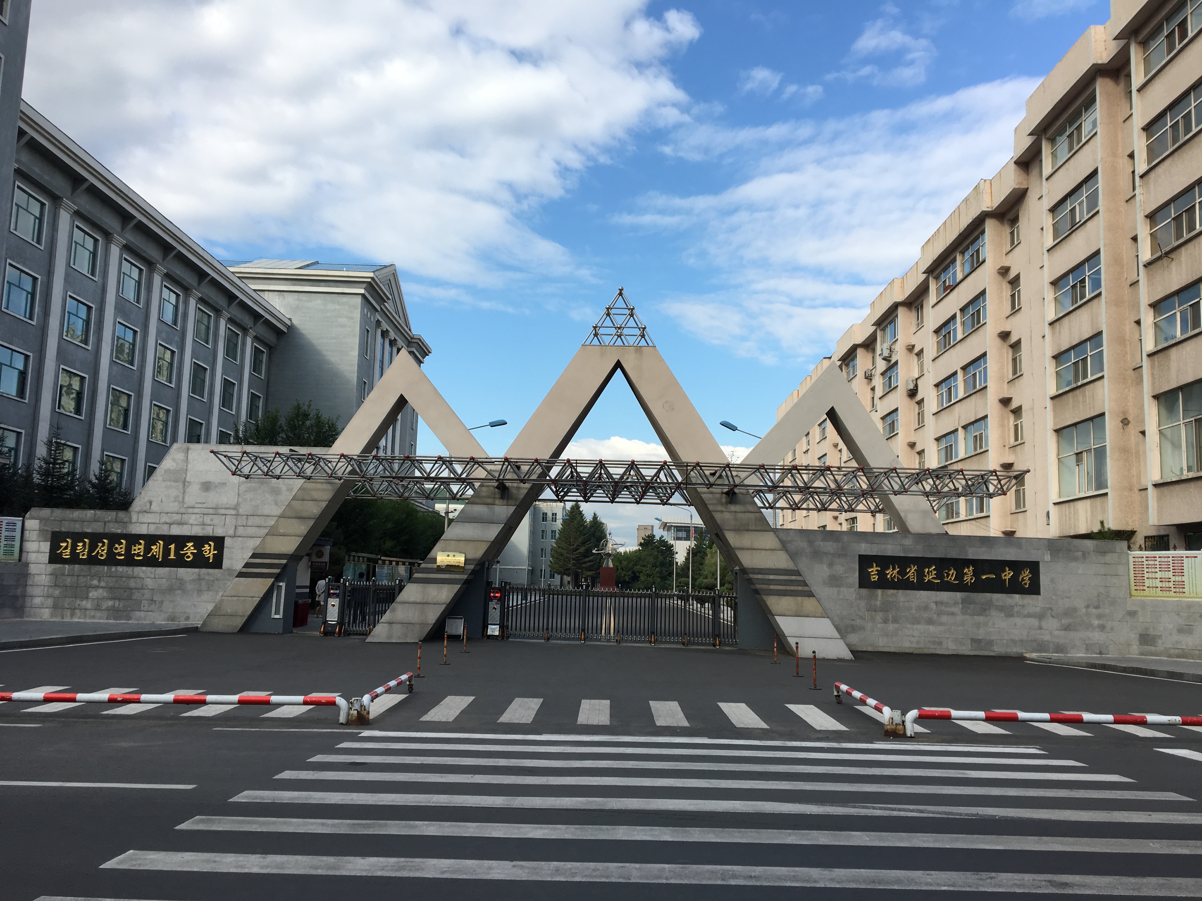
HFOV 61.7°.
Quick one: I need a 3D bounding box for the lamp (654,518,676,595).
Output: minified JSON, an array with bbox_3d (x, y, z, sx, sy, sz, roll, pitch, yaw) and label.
[{"bbox_3d":[5.847,9.991,92.498,2.120,7.650,0.400,2,-8,0],"label":"lamp"}]

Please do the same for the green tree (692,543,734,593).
[{"bbox_3d":[8.986,9.718,79.417,3.700,4.980,3.600,2,-8,0],"label":"green tree"}]

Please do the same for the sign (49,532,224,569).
[{"bbox_3d":[-13.271,2.859,28.783,4.990,0.920,0.100,2,-8,0],"label":"sign"}]

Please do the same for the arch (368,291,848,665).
[{"bbox_3d":[0.377,0.437,26.431,12.240,9.410,1.050,2,-8,0],"label":"arch"}]

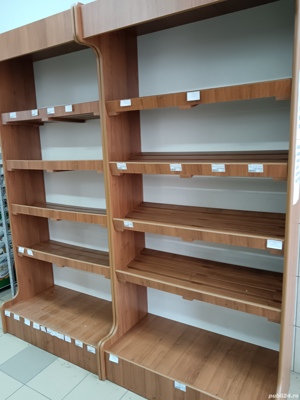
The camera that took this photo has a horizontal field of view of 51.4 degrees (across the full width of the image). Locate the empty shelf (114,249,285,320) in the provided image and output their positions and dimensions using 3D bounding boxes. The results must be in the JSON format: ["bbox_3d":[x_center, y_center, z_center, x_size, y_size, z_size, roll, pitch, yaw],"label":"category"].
[{"bbox_3d":[0.299,0.482,1.910,1.000,0.082,0.360,5,19,32],"label":"empty shelf"}]

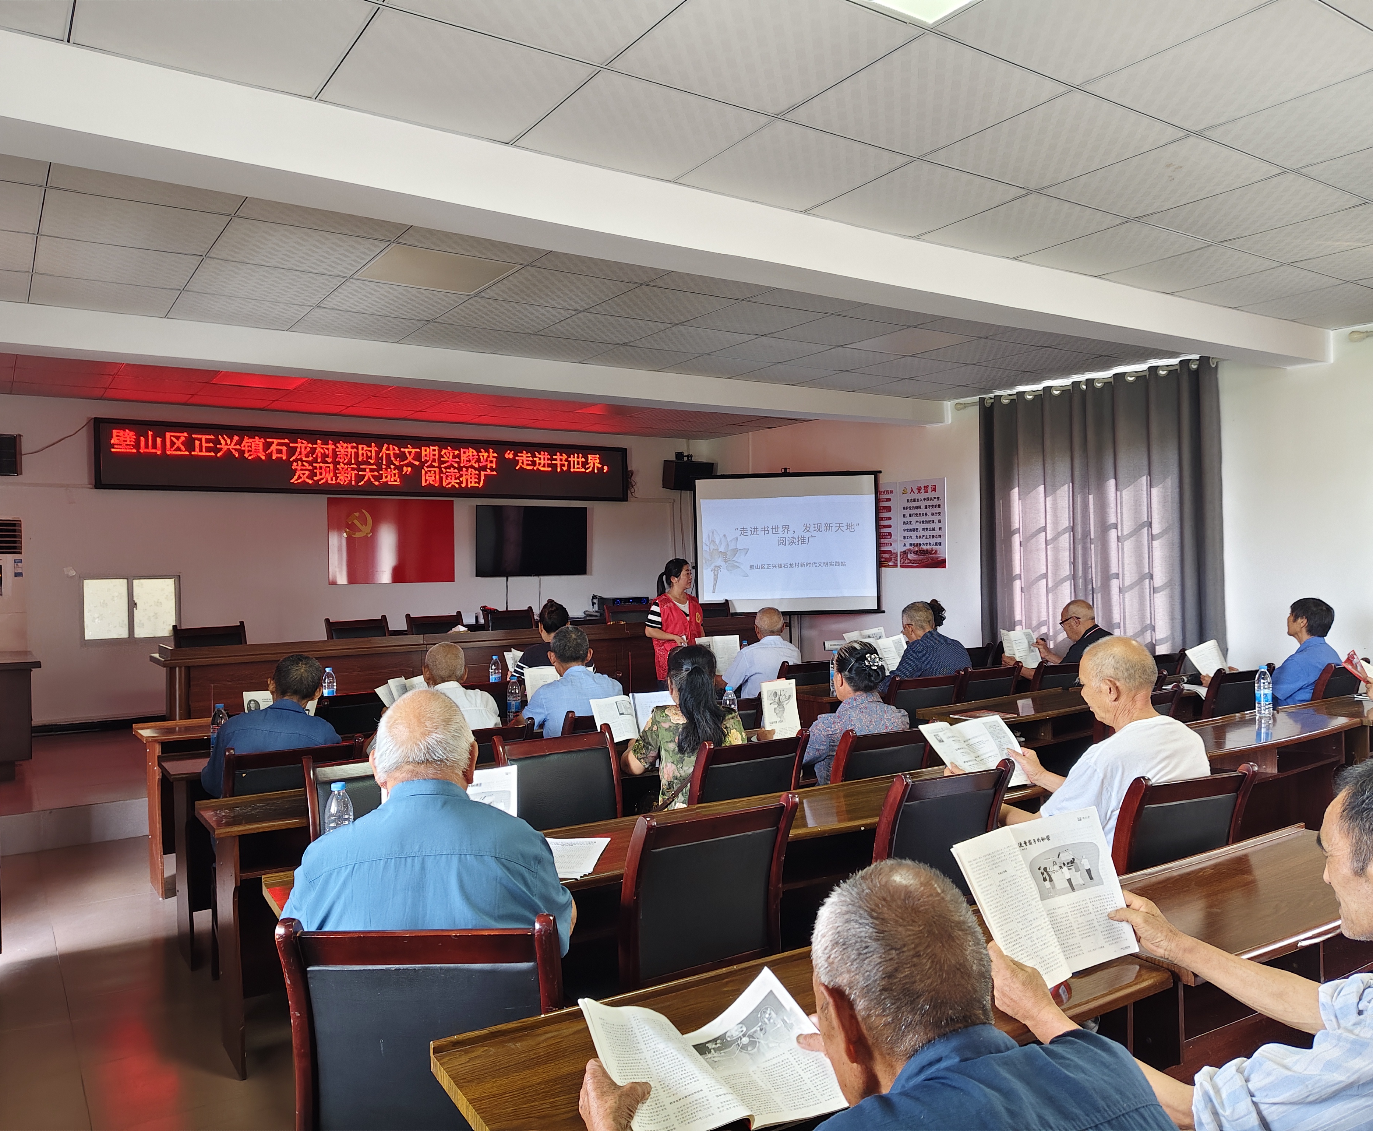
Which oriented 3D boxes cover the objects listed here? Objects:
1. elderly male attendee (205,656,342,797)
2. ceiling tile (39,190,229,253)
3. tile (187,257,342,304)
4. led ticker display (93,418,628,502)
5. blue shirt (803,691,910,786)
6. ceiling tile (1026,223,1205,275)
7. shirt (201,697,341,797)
[{"bbox_3d":[-1.511,0.919,3.886,0.510,1.160,0.750,-1,0,-26],"label":"elderly male attendee"},{"bbox_3d":[-2.134,-1.315,4.052,0.605,0.020,0.605,-1,0,-34],"label":"ceiling tile"},{"bbox_3d":[-1.971,-1.316,4.894,0.605,0.020,0.605,-1,0,-34],"label":"tile"},{"bbox_3d":[-2.591,-0.890,9.357,4.730,0.540,0.100,-1,0,-34],"label":"led ticker display"},{"bbox_3d":[0.636,0.759,3.969,0.440,0.560,0.340,-1,0,-34],"label":"blue shirt"},{"bbox_3d":[1.887,-1.391,4.613,0.609,0.015,0.596,-1,0,-34],"label":"ceiling tile"},{"bbox_3d":[-1.504,0.763,3.822,0.470,0.560,0.380,-1,0,-34],"label":"shirt"}]

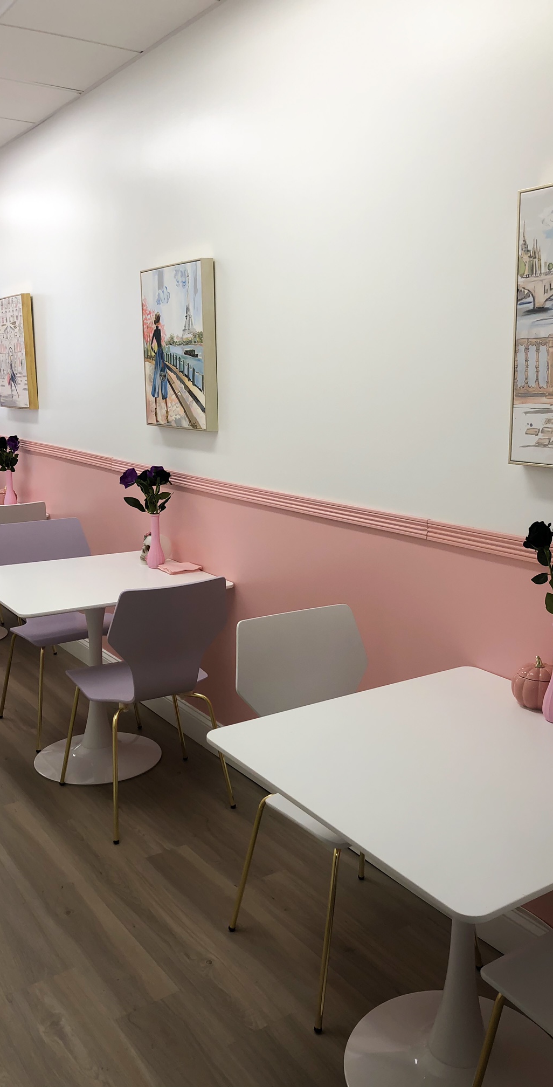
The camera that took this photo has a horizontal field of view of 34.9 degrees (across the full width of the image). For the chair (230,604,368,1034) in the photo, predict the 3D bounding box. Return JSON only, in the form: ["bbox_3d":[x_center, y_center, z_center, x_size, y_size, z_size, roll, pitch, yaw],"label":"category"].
[{"bbox_3d":[0.167,0.665,2.330,0.490,0.866,0.505,-8,14,-33],"label":"chair"}]

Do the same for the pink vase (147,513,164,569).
[{"bbox_3d":[-0.487,-0.010,3.512,0.071,0.217,0.071,0,11,0],"label":"pink vase"}]

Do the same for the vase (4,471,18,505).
[{"bbox_3d":[-1.535,-0.314,5.067,0.072,0.214,0.072,-8,14,-33],"label":"vase"}]

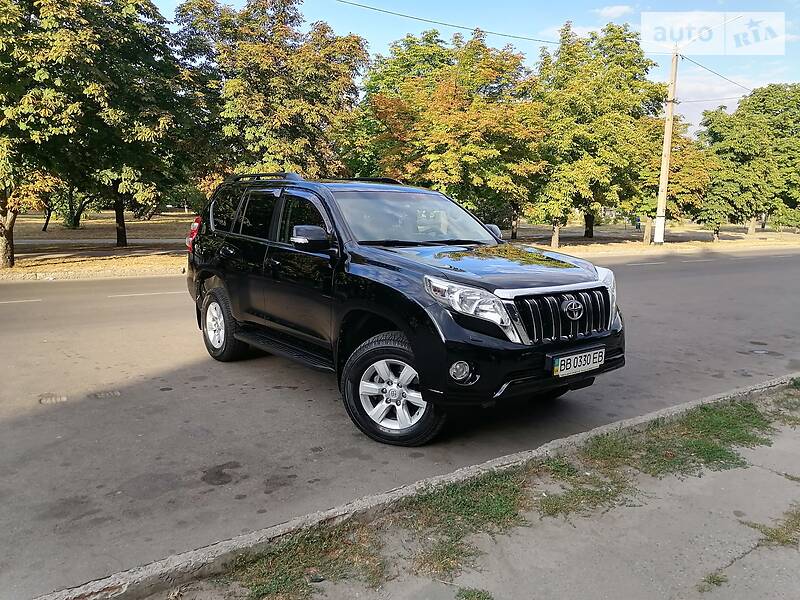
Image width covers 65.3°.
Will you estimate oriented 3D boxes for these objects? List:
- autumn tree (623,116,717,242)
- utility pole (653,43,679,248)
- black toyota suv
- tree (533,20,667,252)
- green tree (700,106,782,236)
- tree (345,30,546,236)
[{"bbox_3d":[13.418,-5.941,31.300,4.715,6.328,4.715,1,8,0],"label":"autumn tree"},{"bbox_3d":[13.264,-7.512,31.000,0.400,9.518,0.400,1,8,0],"label":"utility pole"},{"bbox_3d":[-0.317,-0.201,5.832,1.930,1.880,4.780,-5,10,-38],"label":"black toyota suv"},{"bbox_3d":[8.609,-7.050,27.200,5.841,9.505,5.841,1,8,0],"label":"tree"},{"bbox_3d":[25.175,-9.390,46.000,6.045,9.430,6.045,1,8,0],"label":"green tree"},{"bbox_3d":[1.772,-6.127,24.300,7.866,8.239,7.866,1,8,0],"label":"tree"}]

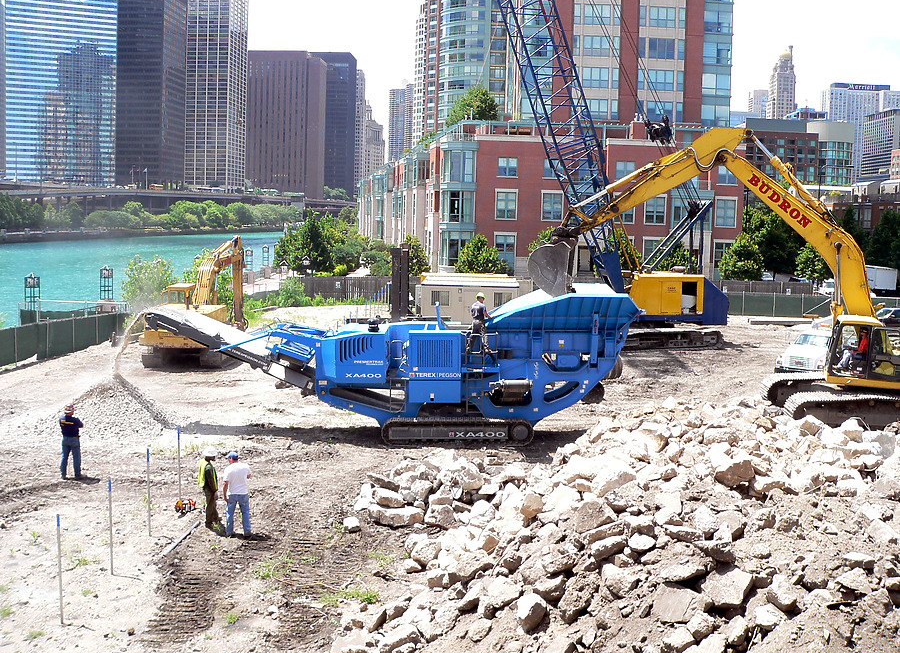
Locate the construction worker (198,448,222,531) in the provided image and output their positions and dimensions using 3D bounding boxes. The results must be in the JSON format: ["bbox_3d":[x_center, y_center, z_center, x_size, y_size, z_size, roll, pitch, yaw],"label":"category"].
[{"bbox_3d":[-5.227,3.498,20.389,0.450,1.800,0.550,1,7,-5],"label":"construction worker"}]

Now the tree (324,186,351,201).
[{"bbox_3d":[-77.459,-90.149,639.289,18.000,12.180,18.000,1,7,0],"label":"tree"}]

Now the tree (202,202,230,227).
[{"bbox_3d":[-79.576,-38.352,317.450,8.900,8.900,8.900,1,7,0],"label":"tree"}]

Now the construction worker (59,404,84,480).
[{"bbox_3d":[-9.153,2.779,22.584,0.550,1.800,0.400,2,7,2],"label":"construction worker"}]

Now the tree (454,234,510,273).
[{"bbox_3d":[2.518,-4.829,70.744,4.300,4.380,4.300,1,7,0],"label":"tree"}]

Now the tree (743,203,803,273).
[{"bbox_3d":[30.256,-7.607,86.444,6.400,9.000,6.400,1,7,0],"label":"tree"}]

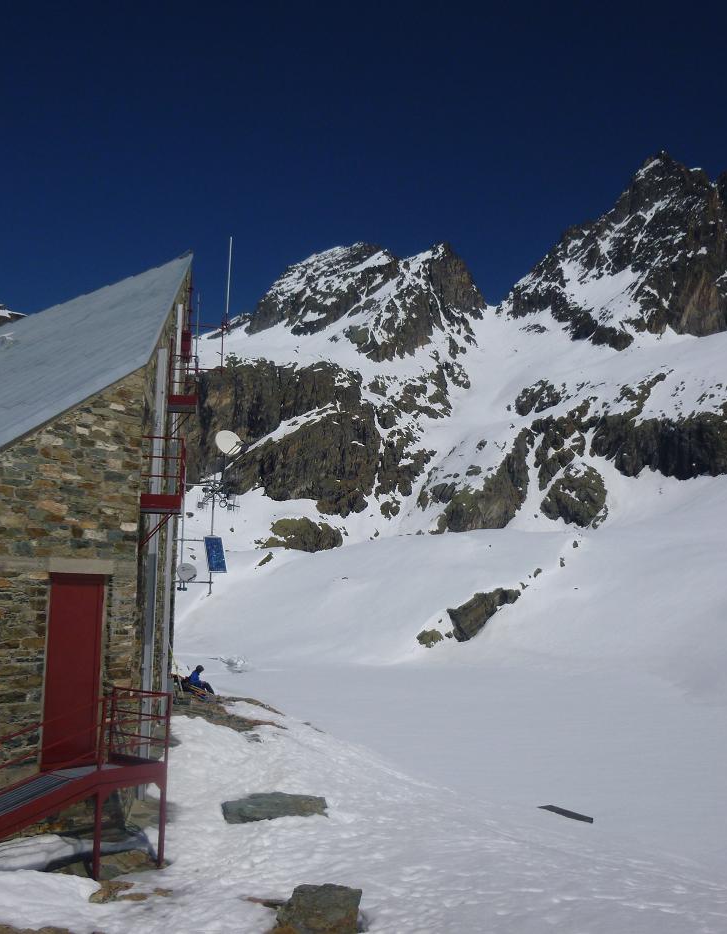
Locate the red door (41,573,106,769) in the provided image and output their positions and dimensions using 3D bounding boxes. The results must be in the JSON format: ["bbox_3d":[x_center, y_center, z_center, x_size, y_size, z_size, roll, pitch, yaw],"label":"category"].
[{"bbox_3d":[-3.639,2.516,11.122,0.079,2.326,0.851,-6,-11,39],"label":"red door"}]

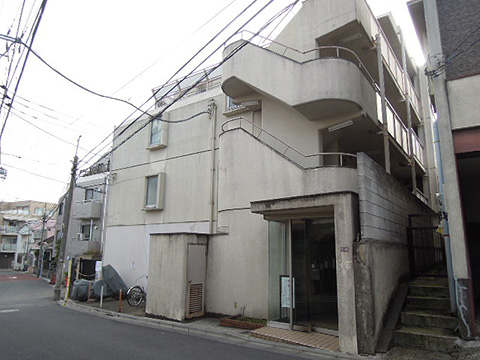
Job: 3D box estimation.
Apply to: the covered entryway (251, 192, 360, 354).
[{"bbox_3d":[1.248,1.555,5.939,2.080,2.410,0.880,-10,-16,41],"label":"covered entryway"}]

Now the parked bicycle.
[{"bbox_3d":[-3.044,3.695,11.255,0.550,1.000,1.750,-7,-14,32],"label":"parked bicycle"}]

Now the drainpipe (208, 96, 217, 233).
[{"bbox_3d":[-0.960,-0.506,12.010,0.130,4.921,0.120,-7,-15,35],"label":"drainpipe"}]

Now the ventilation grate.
[{"bbox_3d":[-1.086,2.951,8.277,0.050,0.683,0.454,-8,-15,37],"label":"ventilation grate"}]

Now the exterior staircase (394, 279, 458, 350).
[{"bbox_3d":[3.271,2.242,5.759,0.850,0.900,2.000,-8,-15,35],"label":"exterior staircase"}]

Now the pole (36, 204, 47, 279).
[{"bbox_3d":[-18.196,5.511,30.707,0.300,6.796,0.300,11,-16,-39],"label":"pole"}]

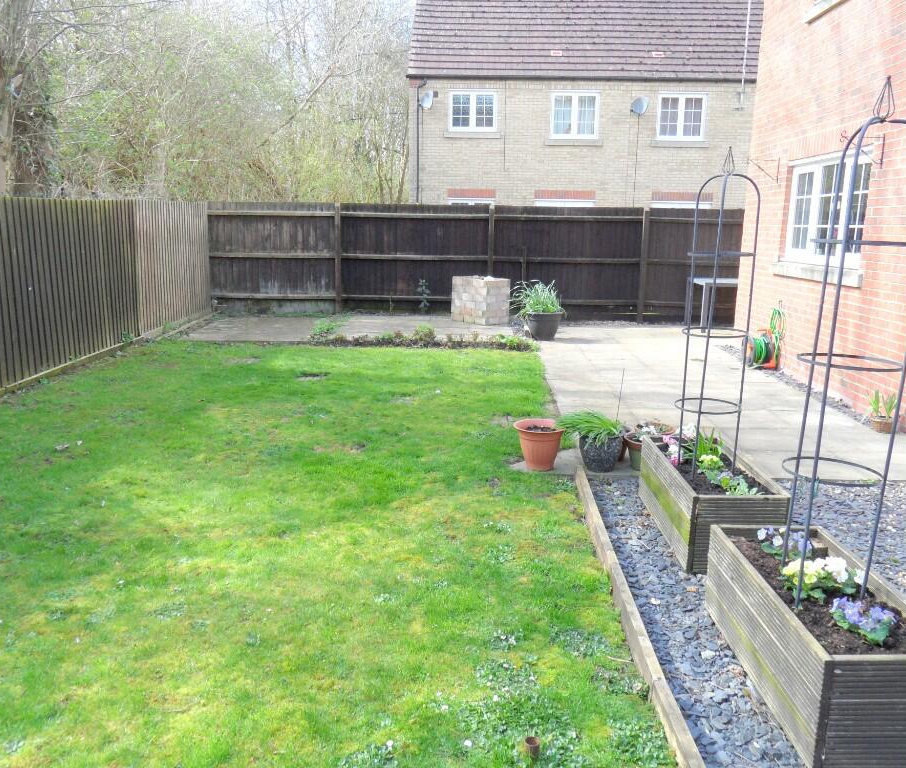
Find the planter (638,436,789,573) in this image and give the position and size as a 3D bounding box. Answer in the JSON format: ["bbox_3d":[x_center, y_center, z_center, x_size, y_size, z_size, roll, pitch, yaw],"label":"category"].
[{"bbox_3d":[1.297,0.588,3.673,0.430,0.365,0.926,1,13,0],"label":"planter"}]

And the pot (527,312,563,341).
[{"bbox_3d":[1.266,-0.803,9.830,0.510,0.375,0.510,1,13,2],"label":"pot"}]

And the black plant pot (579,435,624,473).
[{"bbox_3d":[0.962,0.431,4.617,0.282,0.243,0.282,1,13,2],"label":"black plant pot"}]

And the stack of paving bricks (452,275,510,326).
[{"bbox_3d":[0.441,-1.351,11.461,0.490,0.705,0.820,-10,16,-39],"label":"stack of paving bricks"}]

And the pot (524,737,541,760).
[{"bbox_3d":[0.236,1.083,2.110,0.044,0.053,0.044,1,13,0],"label":"pot"}]

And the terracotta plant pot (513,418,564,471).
[{"bbox_3d":[0.565,0.404,4.632,0.325,0.285,0.325,1,13,2],"label":"terracotta plant pot"}]

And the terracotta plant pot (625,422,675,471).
[{"bbox_3d":[1.275,0.435,4.660,0.300,0.225,0.300,1,13,2],"label":"terracotta plant pot"}]

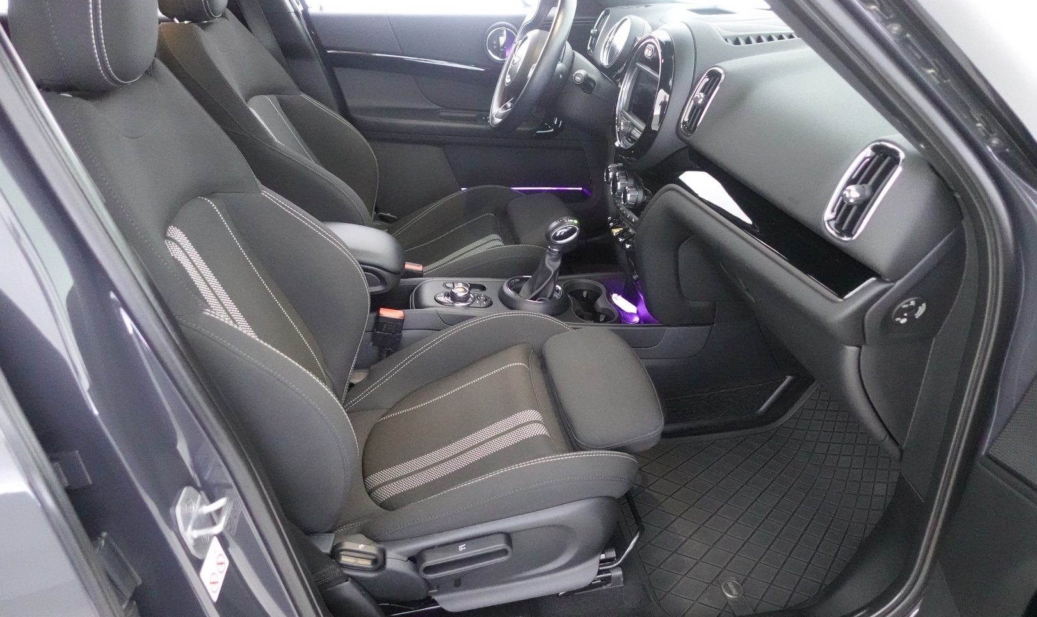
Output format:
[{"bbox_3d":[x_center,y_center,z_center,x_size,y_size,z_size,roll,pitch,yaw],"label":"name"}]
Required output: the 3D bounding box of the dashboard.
[{"bbox_3d":[0.437,-0.319,1.464,0.487,0.568,1.401,-4,30,-8],"label":"dashboard"}]

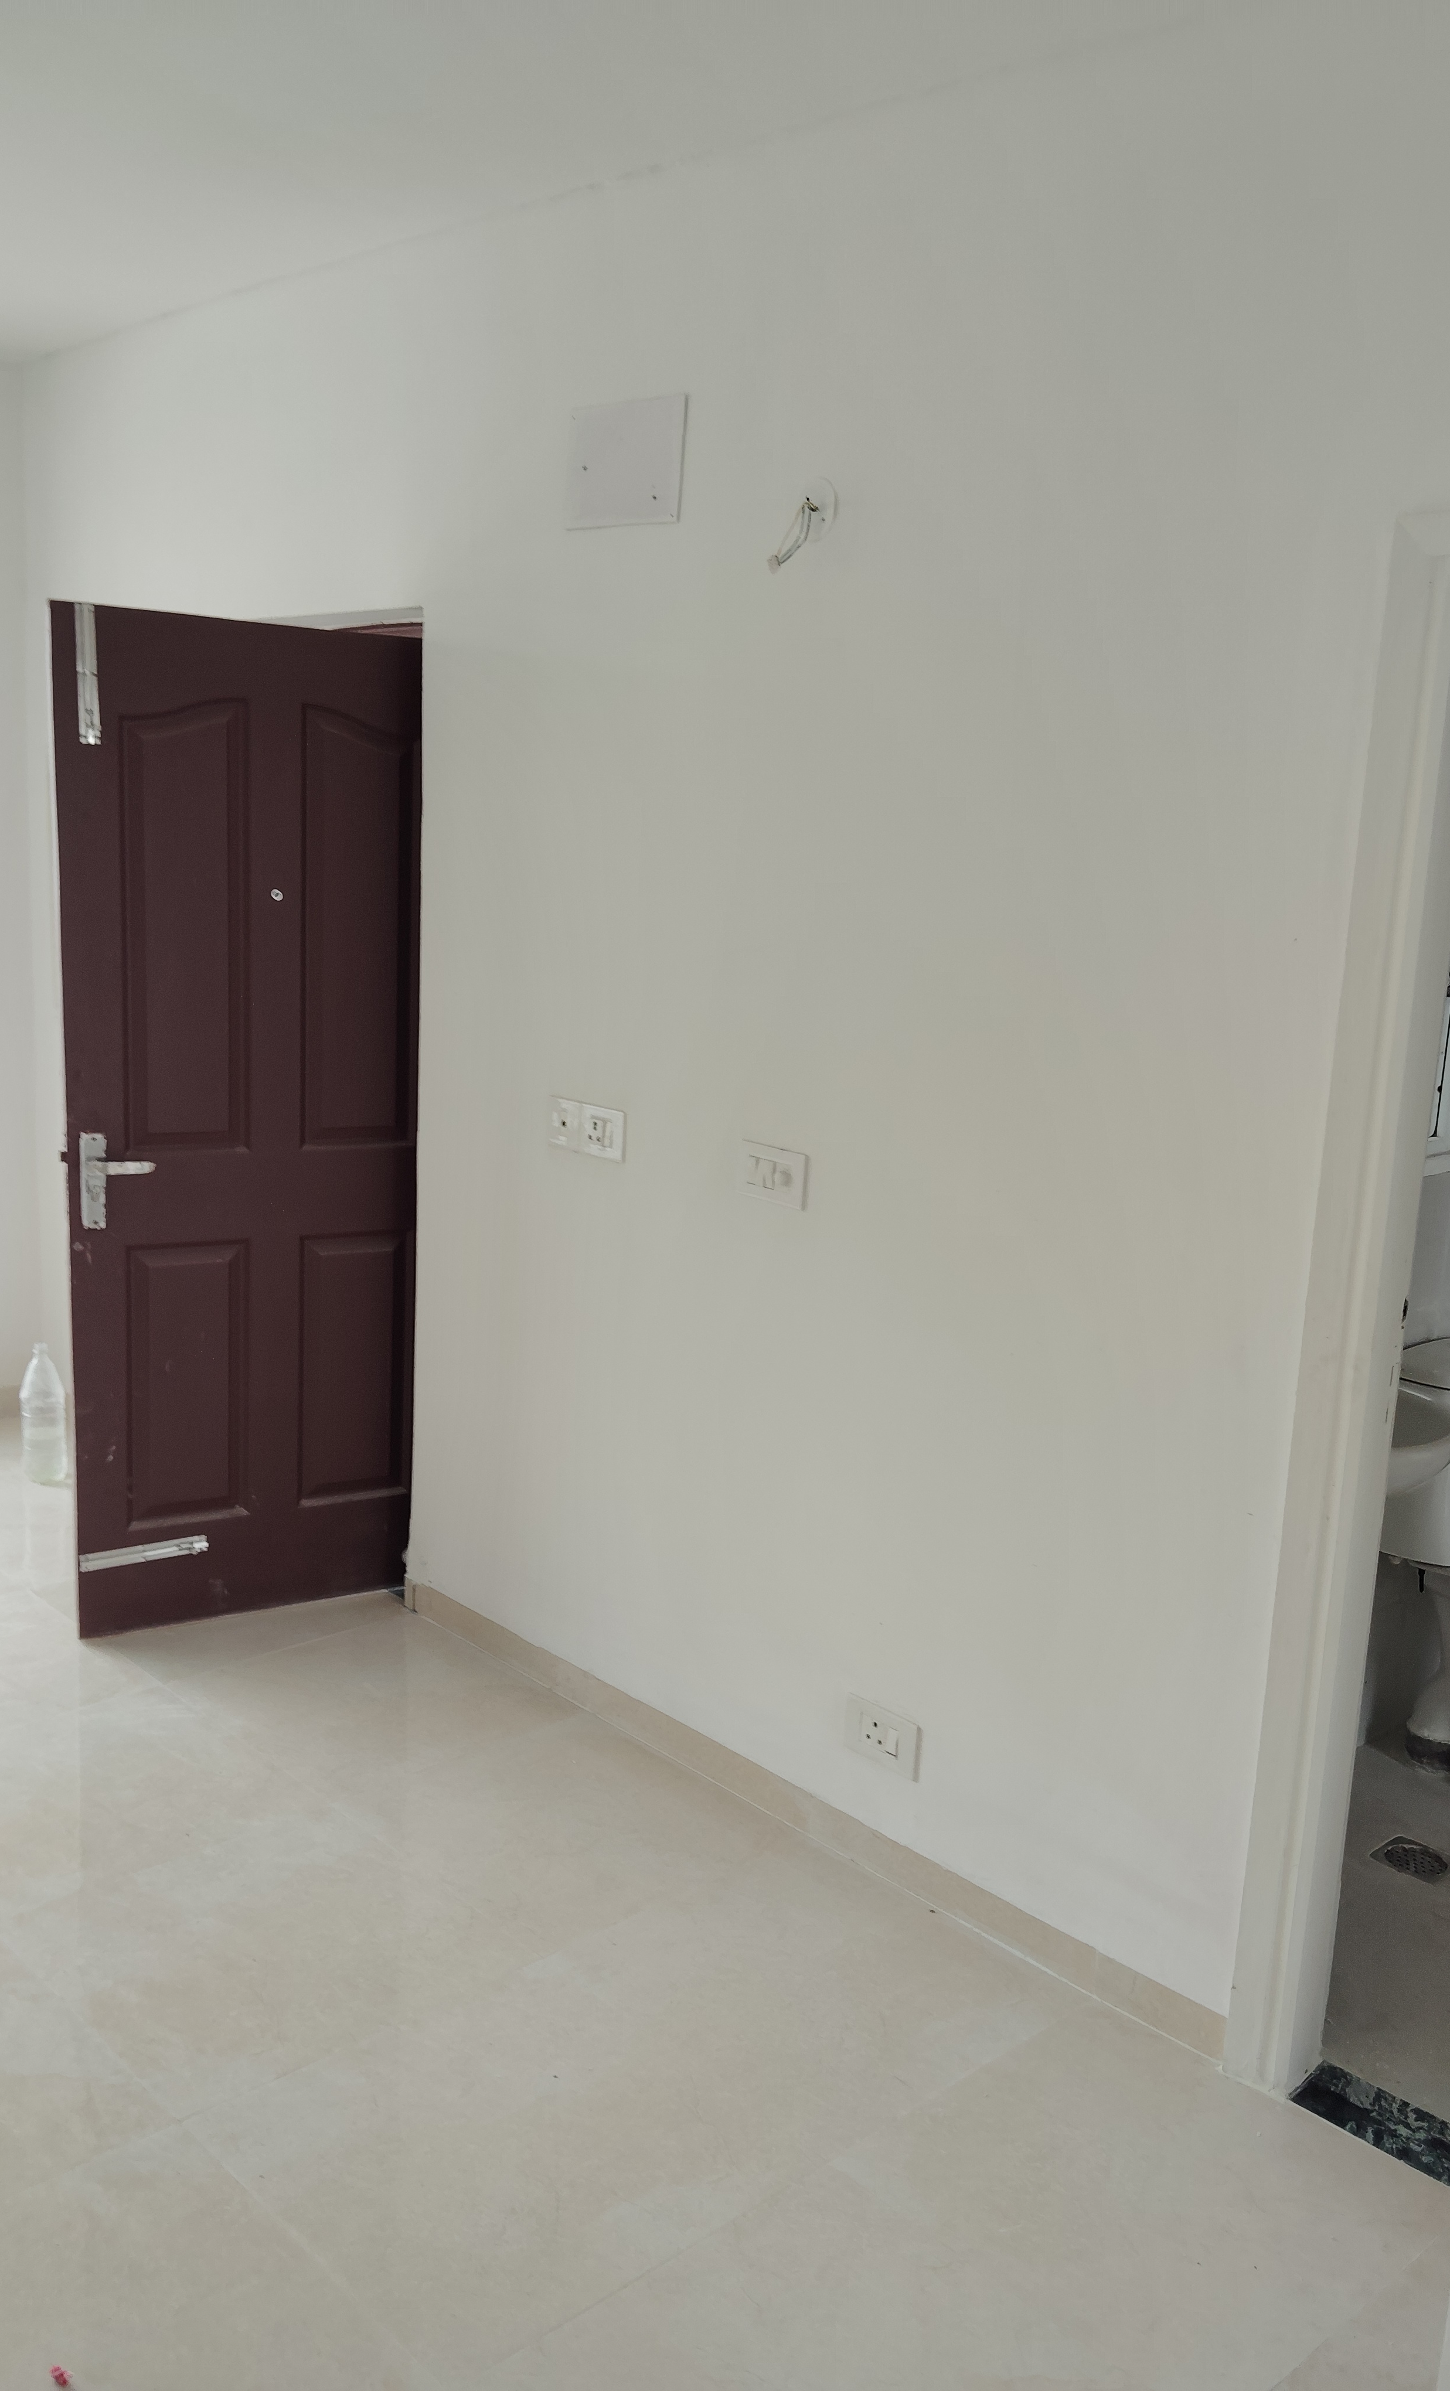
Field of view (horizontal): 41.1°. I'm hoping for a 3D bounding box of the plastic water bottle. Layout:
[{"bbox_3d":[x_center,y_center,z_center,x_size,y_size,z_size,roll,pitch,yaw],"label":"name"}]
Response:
[{"bbox_3d":[-1.703,0.544,4.843,0.107,0.351,0.107,-9,16,-43],"label":"plastic water bottle"}]

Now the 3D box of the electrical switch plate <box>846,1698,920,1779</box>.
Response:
[{"bbox_3d":[0.261,0.903,3.216,0.013,0.093,0.148,-9,16,-43],"label":"electrical switch plate"}]

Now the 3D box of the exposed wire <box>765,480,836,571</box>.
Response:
[{"bbox_3d":[0.111,-1.042,3.018,0.072,0.151,0.105,-9,16,-43],"label":"exposed wire"}]

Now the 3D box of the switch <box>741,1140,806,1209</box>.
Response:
[{"bbox_3d":[0.081,-0.034,3.255,0.013,0.091,0.145,-9,16,-43],"label":"switch"}]

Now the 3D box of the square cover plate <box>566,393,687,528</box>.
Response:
[{"bbox_3d":[-0.172,-1.252,3.327,0.010,0.200,0.287,-9,16,-43],"label":"square cover plate"}]

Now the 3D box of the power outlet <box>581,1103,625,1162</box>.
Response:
[{"bbox_3d":[-0.229,-0.117,3.565,0.013,0.091,0.113,-9,16,-43],"label":"power outlet"}]

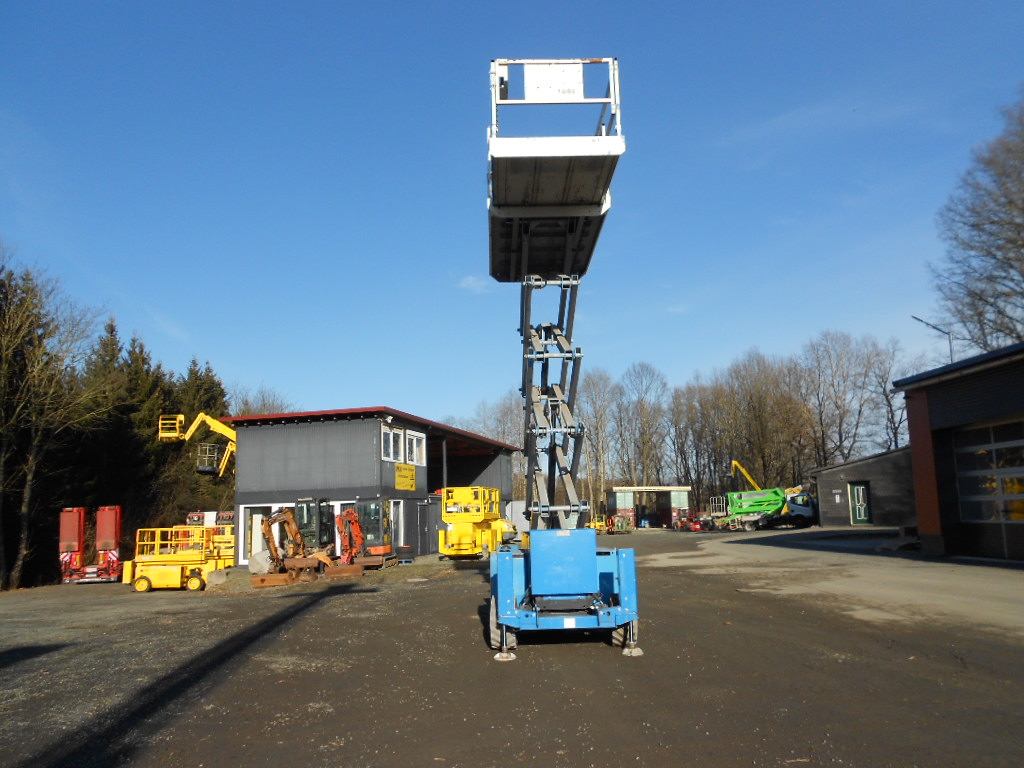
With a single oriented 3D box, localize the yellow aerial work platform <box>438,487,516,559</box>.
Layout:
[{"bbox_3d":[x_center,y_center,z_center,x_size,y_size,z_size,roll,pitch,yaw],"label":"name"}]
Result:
[{"bbox_3d":[-1.204,4.873,26.883,1.720,2.500,3.300,-3,-10,13],"label":"yellow aerial work platform"}]

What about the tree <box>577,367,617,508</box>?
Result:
[{"bbox_3d":[11.316,8.690,104.965,5.500,22.000,5.500,-1,-9,0],"label":"tree"}]

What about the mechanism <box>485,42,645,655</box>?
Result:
[{"bbox_3d":[0.536,-0.148,10.506,1.750,6.870,4.050,-1,-9,-2],"label":"mechanism"}]

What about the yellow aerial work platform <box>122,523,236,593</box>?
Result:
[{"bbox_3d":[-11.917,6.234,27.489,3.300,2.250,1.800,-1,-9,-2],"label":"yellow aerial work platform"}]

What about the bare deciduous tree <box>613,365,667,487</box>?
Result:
[{"bbox_3d":[18.230,8.912,112.001,7.500,23.800,7.500,-1,-9,0],"label":"bare deciduous tree"}]

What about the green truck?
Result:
[{"bbox_3d":[16.450,8.150,49.579,5.900,2.700,2.100,0,-10,-10],"label":"green truck"}]

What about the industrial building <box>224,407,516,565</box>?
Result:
[{"bbox_3d":[-5.348,5.389,38.413,6.900,5.750,20.800,-4,-10,14],"label":"industrial building"}]

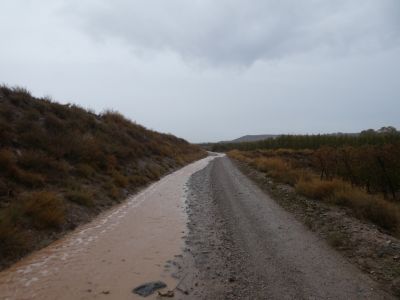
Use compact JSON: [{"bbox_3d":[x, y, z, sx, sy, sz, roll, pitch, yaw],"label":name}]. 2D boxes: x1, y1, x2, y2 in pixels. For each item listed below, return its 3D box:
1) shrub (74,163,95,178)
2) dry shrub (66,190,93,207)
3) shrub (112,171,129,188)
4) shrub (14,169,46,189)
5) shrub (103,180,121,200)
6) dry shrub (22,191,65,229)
[{"bbox_3d":[-3.255,0.578,7.815,0.564,0.442,0.535,0,1,0],"label":"shrub"},{"bbox_3d":[-2.736,1.101,6.297,0.590,0.356,0.561,0,1,0],"label":"dry shrub"},{"bbox_3d":[-2.535,0.941,8.843,0.510,0.563,0.485,0,1,0],"label":"shrub"},{"bbox_3d":[-3.512,0.590,5.745,0.663,0.406,0.630,0,1,0],"label":"shrub"},{"bbox_3d":[-2.429,1.112,7.612,0.494,0.538,0.469,0,1,0],"label":"shrub"},{"bbox_3d":[-2.783,1.058,4.931,0.747,0.662,0.710,0,1,0],"label":"dry shrub"}]

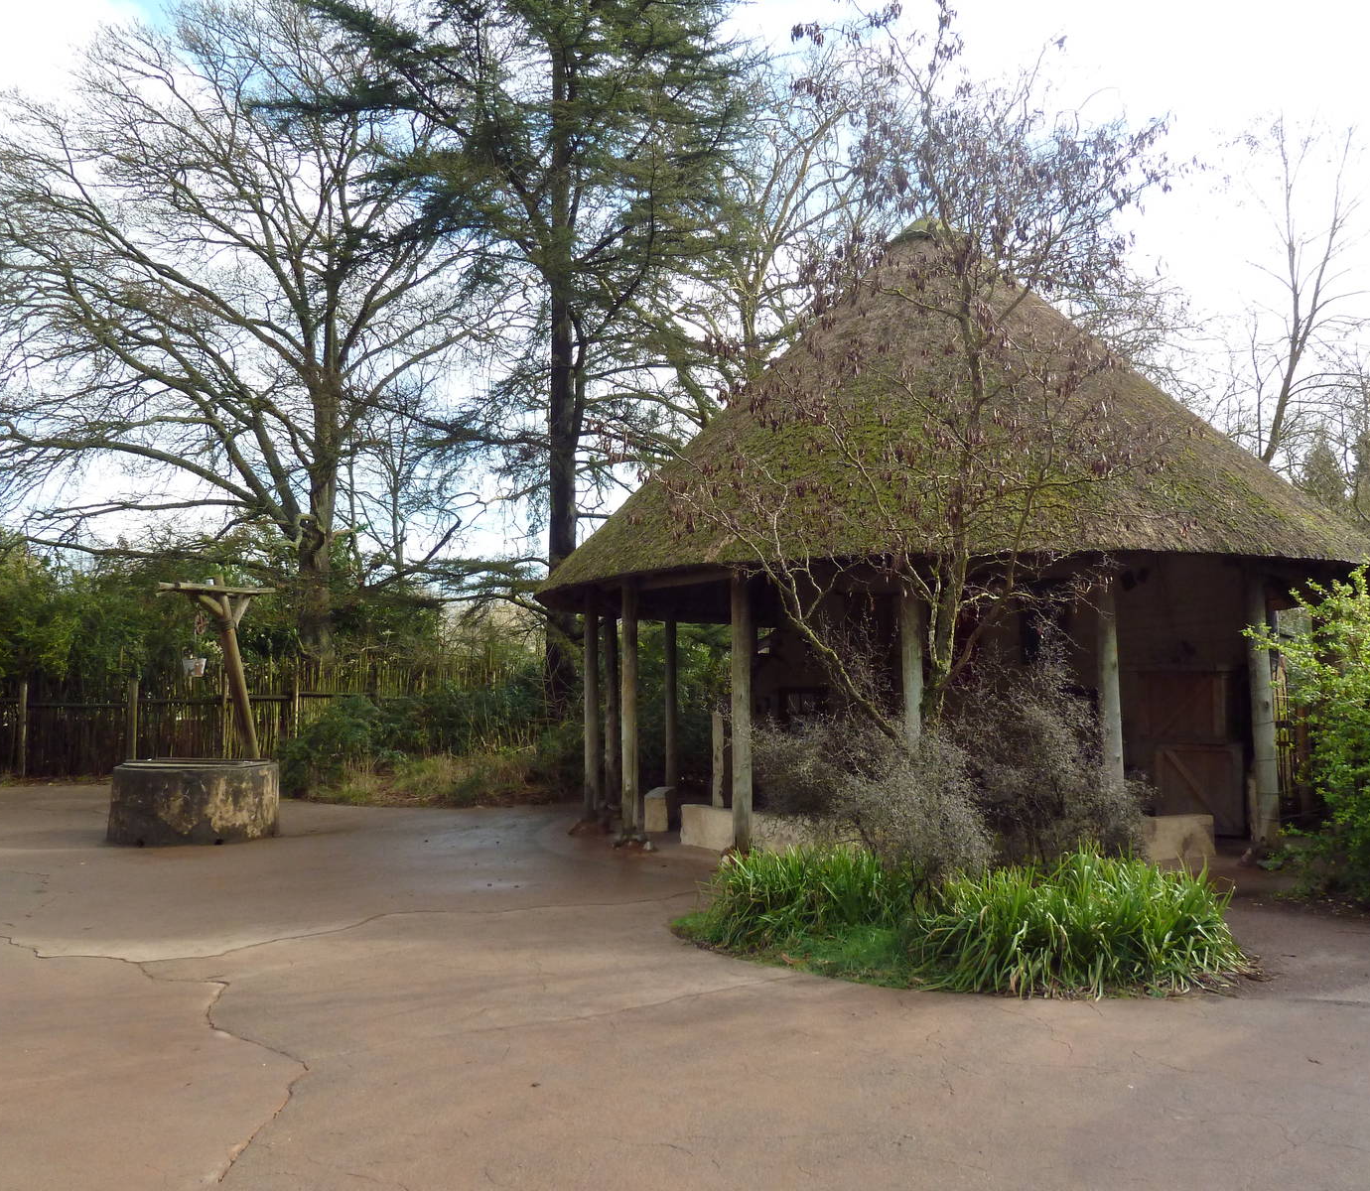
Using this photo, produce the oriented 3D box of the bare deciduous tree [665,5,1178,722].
[{"bbox_3d":[1.810,-1.109,8.607,3.890,6.792,3.500,0,-4,0],"label":"bare deciduous tree"}]

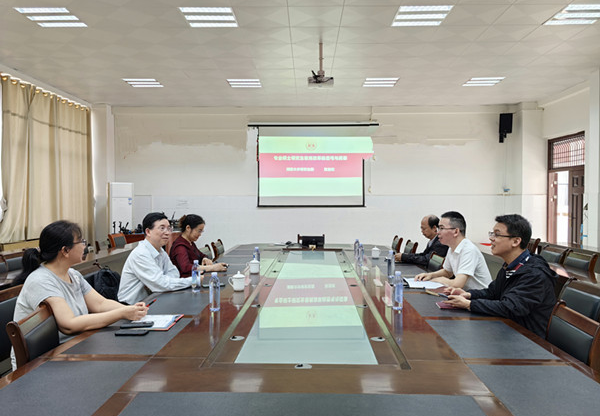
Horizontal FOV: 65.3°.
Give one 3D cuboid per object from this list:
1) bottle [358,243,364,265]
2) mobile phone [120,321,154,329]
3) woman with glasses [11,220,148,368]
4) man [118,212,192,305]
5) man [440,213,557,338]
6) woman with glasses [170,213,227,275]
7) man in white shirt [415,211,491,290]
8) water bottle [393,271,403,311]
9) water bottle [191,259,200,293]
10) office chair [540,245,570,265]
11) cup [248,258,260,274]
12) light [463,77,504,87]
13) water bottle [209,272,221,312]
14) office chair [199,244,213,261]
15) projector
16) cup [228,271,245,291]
[{"bbox_3d":[0.633,0.469,4.800,0.064,0.228,0.064,0,1,2],"label":"bottle"},{"bbox_3d":[-0.845,0.615,2.455,0.160,0.010,0.077,0,1,-9],"label":"mobile phone"},{"bbox_3d":[-1.144,0.706,2.470,0.700,1.290,0.500,0,1,-4],"label":"woman with glasses"},{"bbox_3d":[-1.030,0.699,3.540,0.680,1.320,0.530,0,1,18],"label":"man"},{"bbox_3d":[1.174,0.694,2.696,0.680,1.310,0.520,0,1,6],"label":"man"},{"bbox_3d":[-0.950,0.704,4.460,0.660,1.270,0.500,0,1,12],"label":"woman with glasses"},{"bbox_3d":[1.126,0.683,3.357,0.640,1.310,0.500,0,1,5],"label":"man in white shirt"},{"bbox_3d":[0.600,0.504,2.870,0.064,0.228,0.064,0,1,2],"label":"water bottle"},{"bbox_3d":[-0.726,0.470,3.252,0.063,0.228,0.063,0,1,2],"label":"water bottle"},{"bbox_3d":[2.770,0.886,5.430,0.560,0.880,0.550,0,1,2],"label":"office chair"},{"bbox_3d":[-0.410,0.523,4.235,0.120,0.138,0.090,0,1,2],"label":"cup"},{"bbox_3d":[3.239,-2.211,8.243,0.600,0.060,0.600,0,1,2],"label":"light"},{"bbox_3d":[-0.497,0.480,2.721,0.063,0.228,0.063,0,1,2],"label":"water bottle"},{"bbox_3d":[-0.883,0.864,5.336,0.540,0.870,0.460,0,1,2],"label":"office chair"},{"bbox_3d":[0.281,-1.652,6.198,0.335,0.090,0.270,0,1,2],"label":"projector"},{"bbox_3d":[-0.466,0.539,3.450,0.123,0.136,0.090,0,1,2],"label":"cup"}]

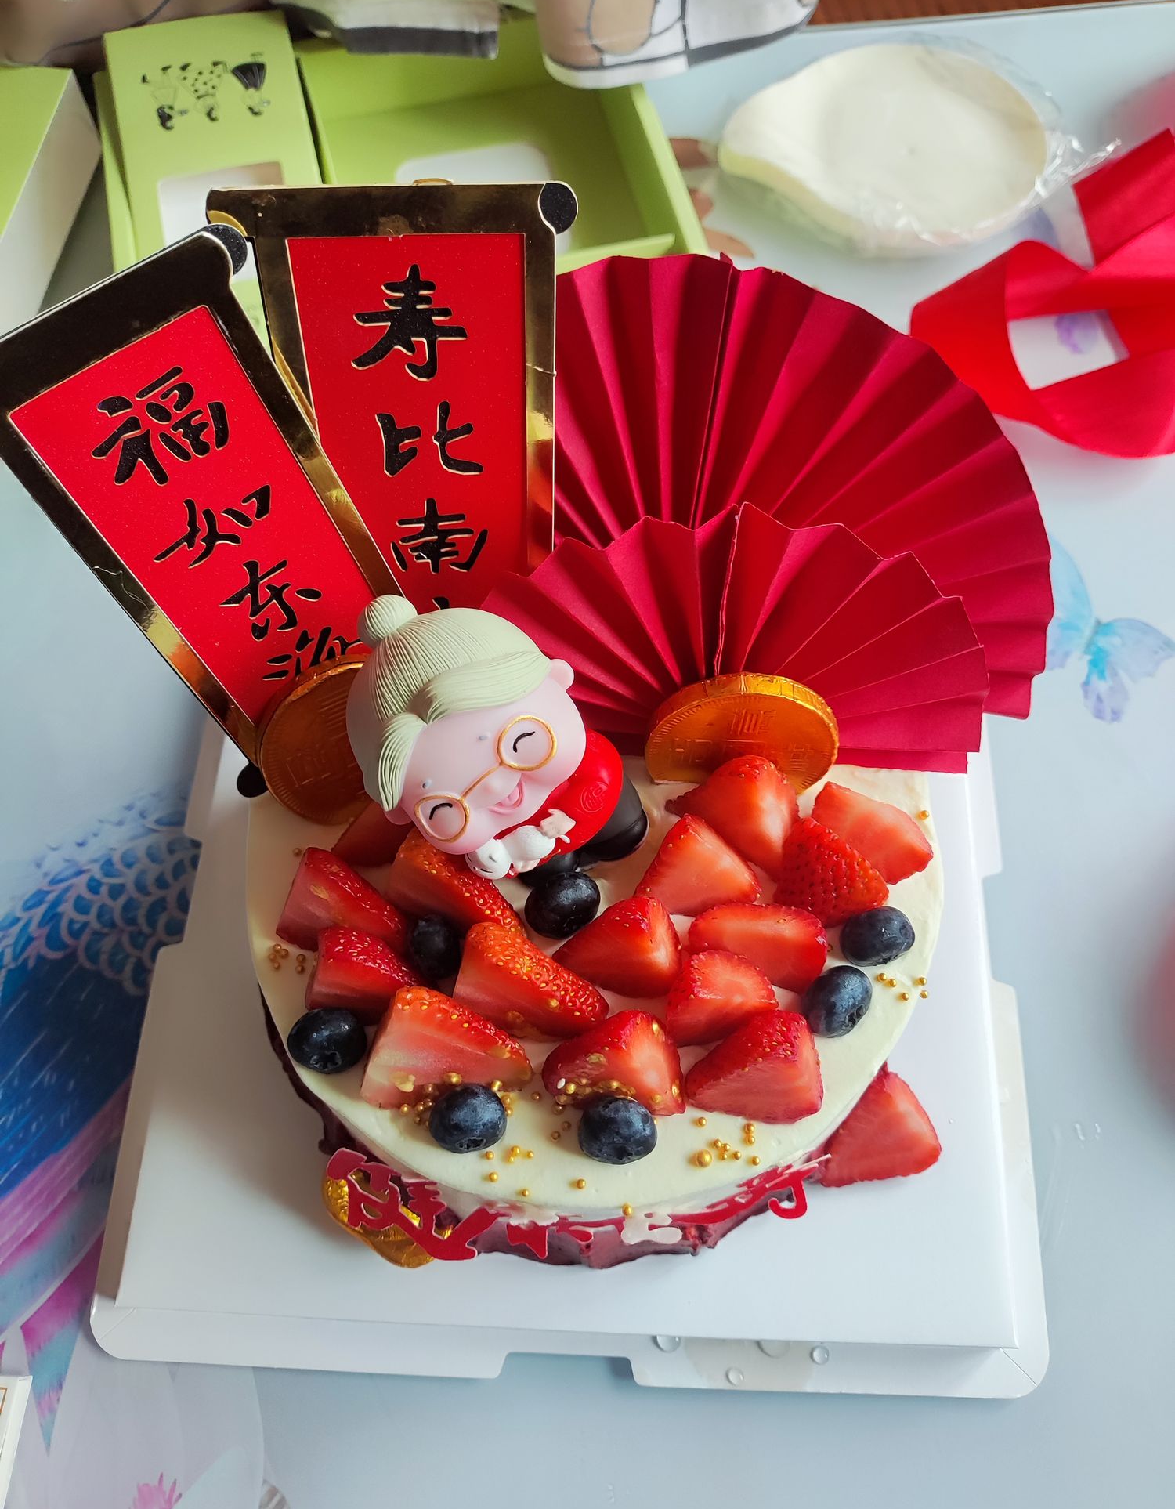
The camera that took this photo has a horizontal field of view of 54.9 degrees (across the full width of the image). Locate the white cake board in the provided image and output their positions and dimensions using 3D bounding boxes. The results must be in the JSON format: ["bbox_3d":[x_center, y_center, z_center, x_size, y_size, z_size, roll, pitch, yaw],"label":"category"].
[{"bbox_3d":[-0.001,0.047,0.364,0.275,0.018,0.275,2,67,1],"label":"white cake board"}]

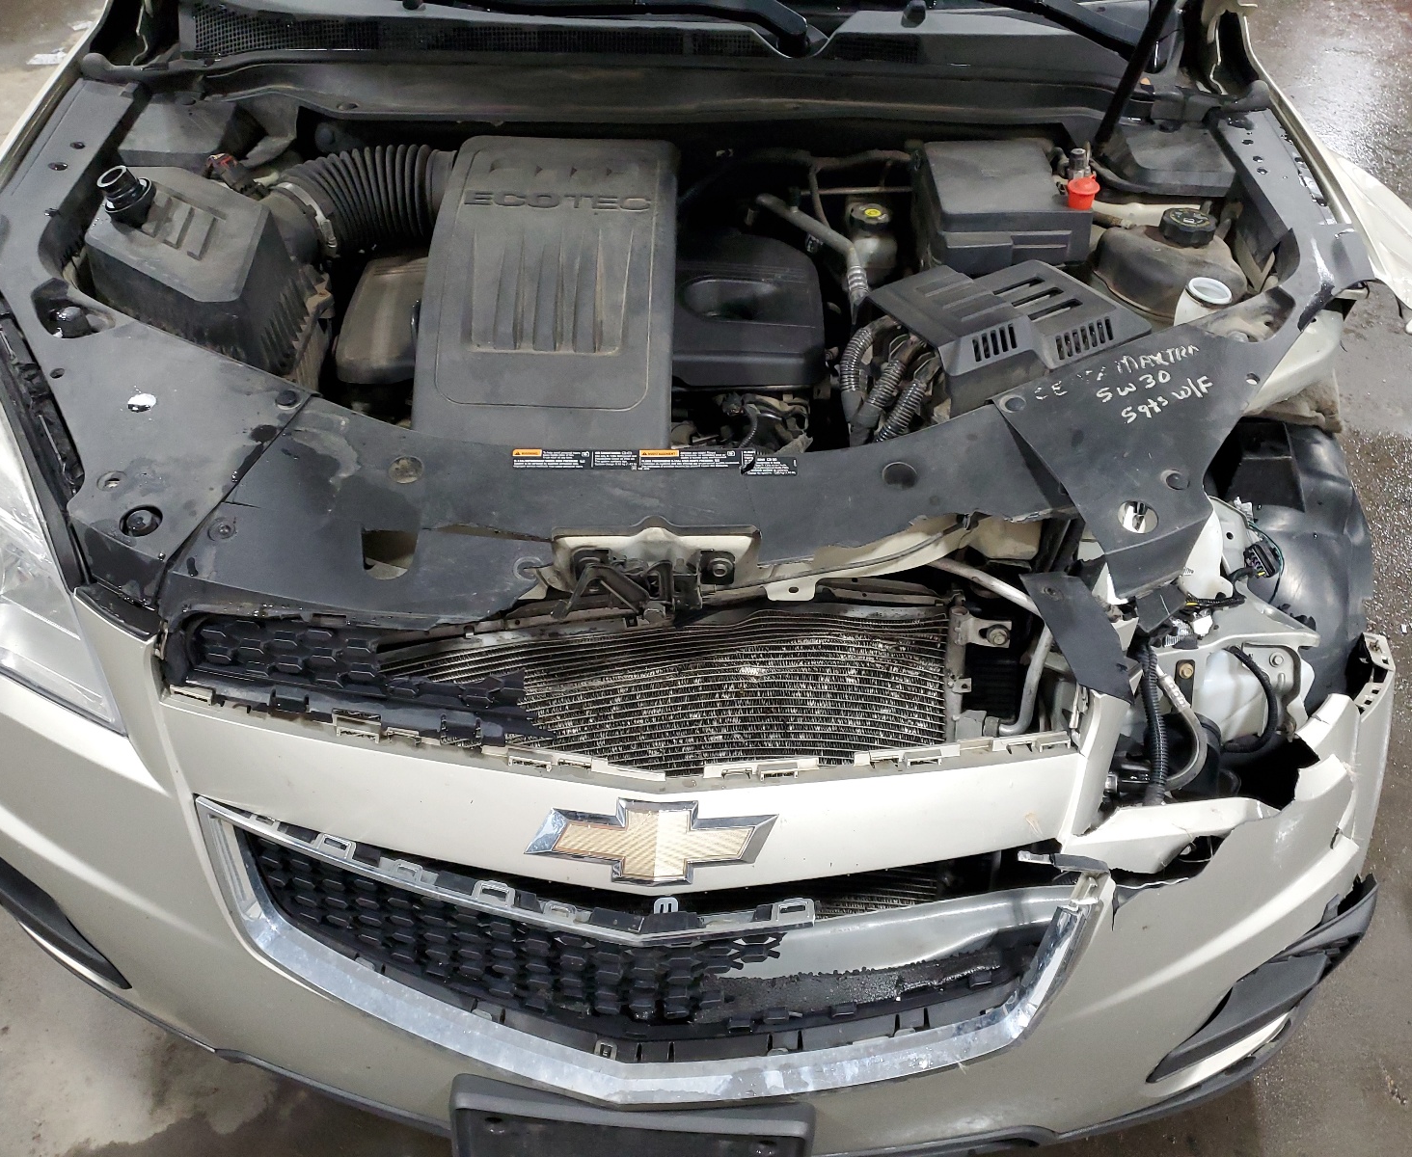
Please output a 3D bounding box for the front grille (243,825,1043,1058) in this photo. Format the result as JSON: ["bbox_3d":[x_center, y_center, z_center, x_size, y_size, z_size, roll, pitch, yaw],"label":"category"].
[{"bbox_3d":[-0.060,0.335,1.095,0.720,0.190,0.150,0,45,-2],"label":"front grille"}]

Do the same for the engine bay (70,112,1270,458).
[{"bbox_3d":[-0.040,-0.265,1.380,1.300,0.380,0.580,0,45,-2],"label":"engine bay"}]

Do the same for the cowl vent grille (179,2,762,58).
[{"bbox_3d":[-0.292,-0.705,1.490,0.740,0.070,0.110,0,45,-2],"label":"cowl vent grille"}]

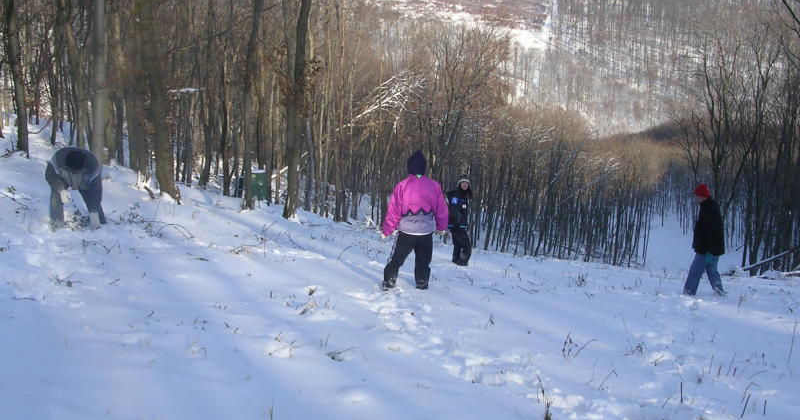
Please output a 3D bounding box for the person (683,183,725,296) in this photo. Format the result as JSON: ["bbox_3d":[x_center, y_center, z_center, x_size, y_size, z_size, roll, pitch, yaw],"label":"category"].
[{"bbox_3d":[4.170,0.418,12.060,0.600,1.670,0.500,0,18,0],"label":"person"}]

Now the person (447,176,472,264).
[{"bbox_3d":[0.966,0.181,14.250,0.480,1.580,0.400,-7,19,-21],"label":"person"}]

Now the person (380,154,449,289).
[{"bbox_3d":[0.173,0.124,9.810,0.740,1.630,0.450,1,18,4],"label":"person"}]

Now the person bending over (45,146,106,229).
[{"bbox_3d":[-4.000,-0.255,10.800,0.710,1.000,0.780,-5,19,-14],"label":"person bending over"}]

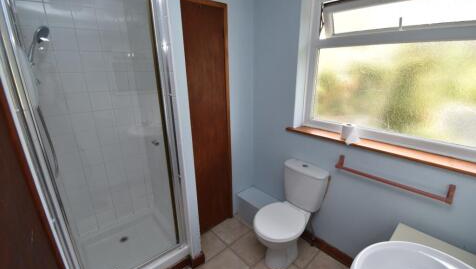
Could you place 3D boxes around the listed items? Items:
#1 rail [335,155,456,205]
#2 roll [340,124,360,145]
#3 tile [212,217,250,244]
[{"bbox_3d":[0.950,0.264,1.279,0.072,0.092,0.603,-15,23,-38],"label":"rail"},{"bbox_3d":[0.830,-0.009,1.460,0.106,0.105,0.106,-15,23,-38],"label":"roll"},{"bbox_3d":[-0.067,0.994,2.059,0.283,0.011,0.279,-15,23,-38],"label":"tile"}]

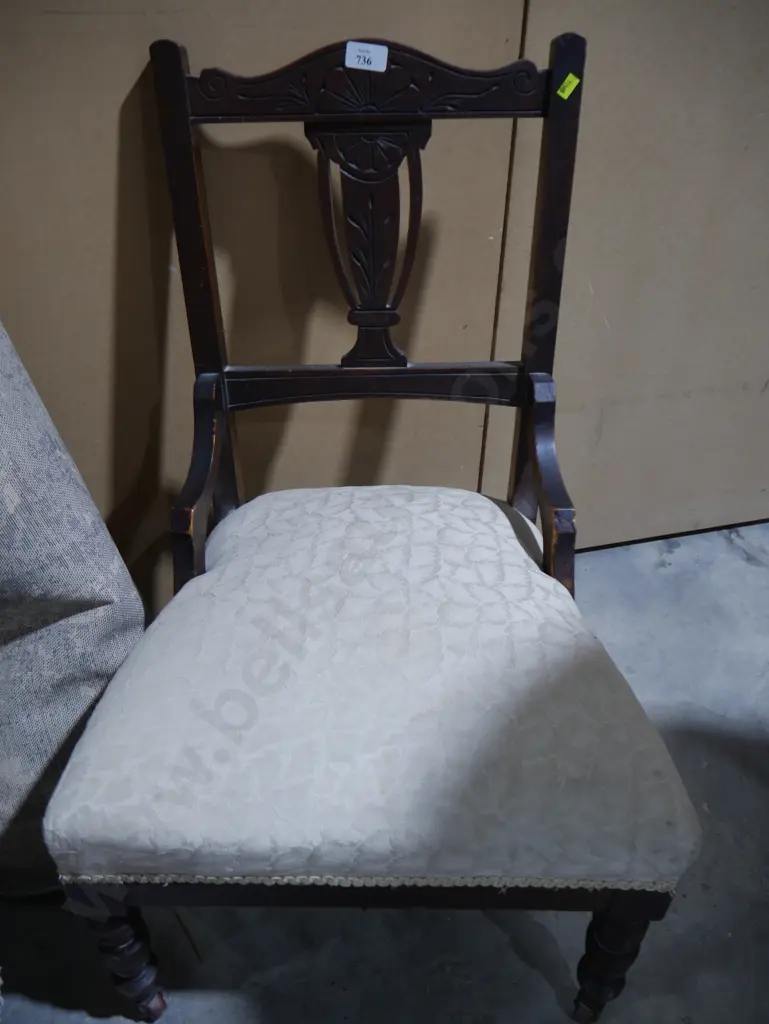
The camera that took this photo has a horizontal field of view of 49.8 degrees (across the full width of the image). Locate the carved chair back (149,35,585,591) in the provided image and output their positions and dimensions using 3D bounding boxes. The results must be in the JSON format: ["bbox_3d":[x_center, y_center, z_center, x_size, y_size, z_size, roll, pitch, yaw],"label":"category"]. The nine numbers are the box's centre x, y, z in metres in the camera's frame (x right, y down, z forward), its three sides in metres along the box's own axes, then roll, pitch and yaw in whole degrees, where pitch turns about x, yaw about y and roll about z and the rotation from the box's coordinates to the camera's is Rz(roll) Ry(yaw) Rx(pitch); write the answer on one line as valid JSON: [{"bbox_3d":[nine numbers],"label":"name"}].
[{"bbox_3d":[-0.013,-0.174,0.838,0.420,0.520,0.190,0,31,2],"label":"carved chair back"}]

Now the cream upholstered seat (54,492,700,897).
[{"bbox_3d":[-0.011,0.121,0.826,0.520,0.105,0.465,0,38,2],"label":"cream upholstered seat"}]

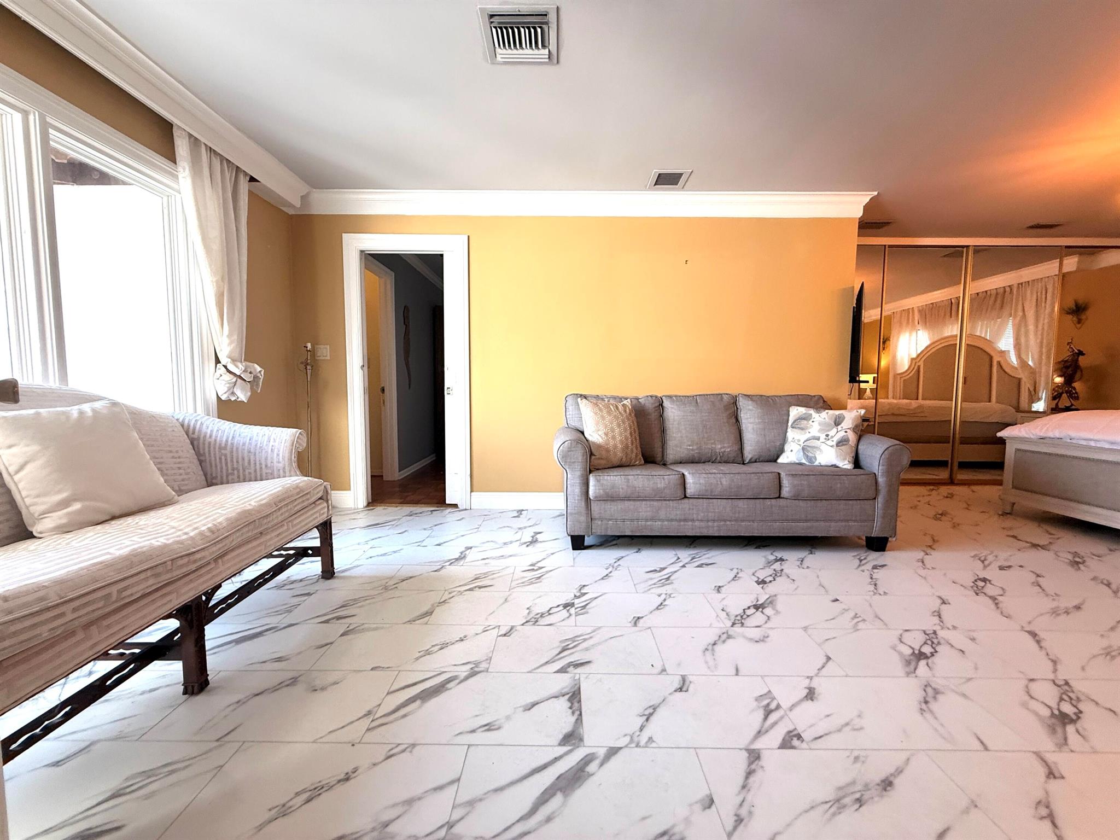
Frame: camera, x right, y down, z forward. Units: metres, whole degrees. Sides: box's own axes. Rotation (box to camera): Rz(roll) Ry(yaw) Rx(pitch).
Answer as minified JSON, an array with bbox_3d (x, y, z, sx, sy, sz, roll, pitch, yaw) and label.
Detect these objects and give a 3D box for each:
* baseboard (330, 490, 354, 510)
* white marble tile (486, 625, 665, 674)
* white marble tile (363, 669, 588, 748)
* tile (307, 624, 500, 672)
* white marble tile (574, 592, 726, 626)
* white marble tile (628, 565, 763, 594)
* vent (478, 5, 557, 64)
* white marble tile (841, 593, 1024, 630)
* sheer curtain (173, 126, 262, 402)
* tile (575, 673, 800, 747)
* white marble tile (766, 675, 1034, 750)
[{"bbox_3d":[-1.868,0.631,3.615,0.400,0.140,0.018,0,4,0],"label":"baseboard"},{"bbox_3d":[0.062,0.854,1.685,0.610,0.010,0.306,0,4,0],"label":"white marble tile"},{"bbox_3d":[-0.238,0.873,1.380,0.610,0.010,0.306,0,4,0],"label":"white marble tile"},{"bbox_3d":[-0.547,0.850,1.690,0.610,0.010,0.306,0,4,0],"label":"tile"},{"bbox_3d":[0.371,0.835,1.990,0.610,0.010,0.306,0,4,0],"label":"white marble tile"},{"bbox_3d":[0.670,0.811,2.284,0.607,0.010,0.305,0,4,0],"label":"white marble tile"},{"bbox_3d":[-0.165,-1.617,1.927,0.310,0.030,0.315,0,4,0],"label":"vent"},{"bbox_3d":[1.590,0.842,1.980,0.610,0.010,0.306,0,4,0],"label":"white marble tile"},{"bbox_3d":[-1.990,-0.855,2.674,0.170,1.490,0.580,0,4,0],"label":"sheer curtain"},{"bbox_3d":[0.369,0.872,1.367,0.607,0.010,0.305,0,4,0],"label":"tile"},{"bbox_3d":[0.974,0.875,1.362,0.607,0.010,0.305,0,4,0],"label":"white marble tile"}]

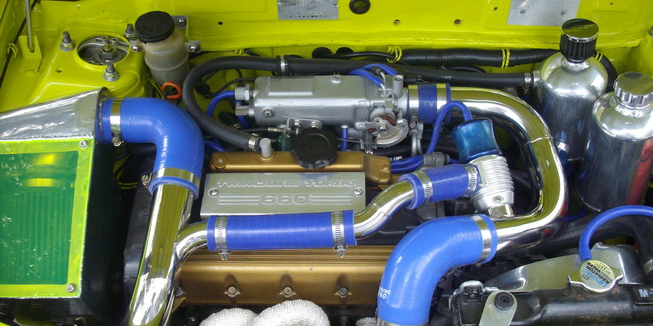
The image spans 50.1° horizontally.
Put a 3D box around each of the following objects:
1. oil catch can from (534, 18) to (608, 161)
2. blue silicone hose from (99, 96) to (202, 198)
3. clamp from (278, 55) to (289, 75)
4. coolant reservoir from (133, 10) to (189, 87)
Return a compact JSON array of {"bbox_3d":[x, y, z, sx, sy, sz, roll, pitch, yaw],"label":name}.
[{"bbox_3d":[0.381,-0.117,1.080,0.107,0.207,0.104,0,45,0],"label":"oil catch can"},{"bbox_3d":[-0.220,-0.006,0.881,0.147,0.072,0.143,0,45,0],"label":"blue silicone hose"},{"bbox_3d":[-0.065,-0.148,1.046,0.013,0.029,0.029,0,45,0],"label":"clamp"},{"bbox_3d":[-0.258,-0.181,1.090,0.067,0.106,0.067,0,45,0],"label":"coolant reservoir"}]

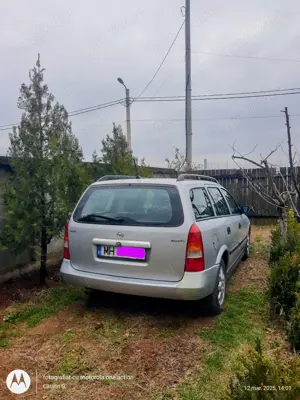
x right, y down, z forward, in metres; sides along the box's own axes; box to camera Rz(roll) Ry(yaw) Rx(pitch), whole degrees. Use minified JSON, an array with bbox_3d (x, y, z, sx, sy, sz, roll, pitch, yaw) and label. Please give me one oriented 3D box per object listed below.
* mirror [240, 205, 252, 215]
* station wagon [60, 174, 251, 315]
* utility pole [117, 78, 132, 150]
[{"bbox_3d":[1.561,0.157,4.860,0.190,0.150,0.110,-1,2,24],"label":"mirror"},{"bbox_3d":[0.567,0.448,4.800,1.740,1.520,4.280,-1,2,24],"label":"station wagon"},{"bbox_3d":[-1.675,-3.457,19.735,0.320,8.800,1.200,0,2,37],"label":"utility pole"}]

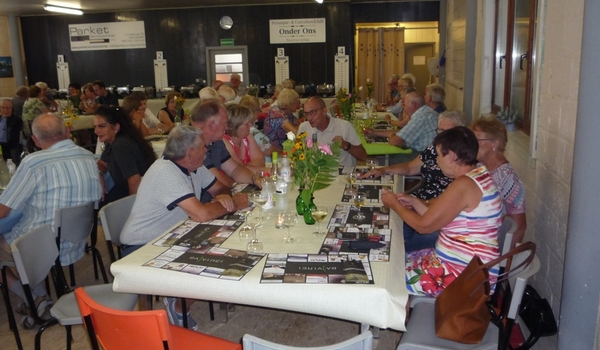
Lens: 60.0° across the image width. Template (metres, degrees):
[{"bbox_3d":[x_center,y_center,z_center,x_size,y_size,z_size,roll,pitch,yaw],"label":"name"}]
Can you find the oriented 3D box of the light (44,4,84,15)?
[{"bbox_3d":[-5.104,-3.586,11.361,0.110,0.100,1.240,1,12,10],"label":"light"}]

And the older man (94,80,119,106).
[{"bbox_3d":[-3.878,-1.132,10.164,0.700,1.300,0.520,-12,16,-40],"label":"older man"}]

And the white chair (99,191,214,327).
[{"bbox_3d":[-0.810,0.550,3.043,0.530,0.790,0.460,1,12,10],"label":"white chair"}]

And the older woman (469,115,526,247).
[{"bbox_3d":[0.934,0.275,3.039,0.780,1.230,0.540,-2,12,-3],"label":"older woman"}]

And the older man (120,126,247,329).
[{"bbox_3d":[-0.622,0.343,2.878,0.740,1.250,0.560,1,12,12],"label":"older man"}]

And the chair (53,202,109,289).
[{"bbox_3d":[-1.633,0.494,3.433,0.530,0.790,0.460,1,12,10],"label":"chair"}]

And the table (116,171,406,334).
[{"bbox_3d":[0.018,0.525,3.155,1.160,0.750,2.380,1,12,10],"label":"table"}]

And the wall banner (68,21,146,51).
[{"bbox_3d":[-4.671,-3.354,12.605,1.980,0.640,0.030,1,12,10],"label":"wall banner"}]

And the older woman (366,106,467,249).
[{"bbox_3d":[0.821,0.197,3.423,0.700,1.200,0.550,-5,12,-17],"label":"older woman"}]

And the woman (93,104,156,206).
[{"bbox_3d":[-1.399,0.141,3.919,0.740,1.280,0.500,-4,12,-14],"label":"woman"}]

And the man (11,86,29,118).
[{"bbox_3d":[-5.276,-1.007,9.775,0.700,1.270,0.520,-10,15,-36],"label":"man"}]

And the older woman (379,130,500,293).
[{"bbox_3d":[0.675,0.374,2.598,0.680,1.230,0.500,1,12,13],"label":"older woman"}]

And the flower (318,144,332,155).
[{"bbox_3d":[0.128,-0.128,2.596,0.075,0.055,0.070,1,12,10],"label":"flower"}]

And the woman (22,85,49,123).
[{"bbox_3d":[-4.952,-1.020,9.992,0.500,1.320,0.680,8,15,40],"label":"woman"}]

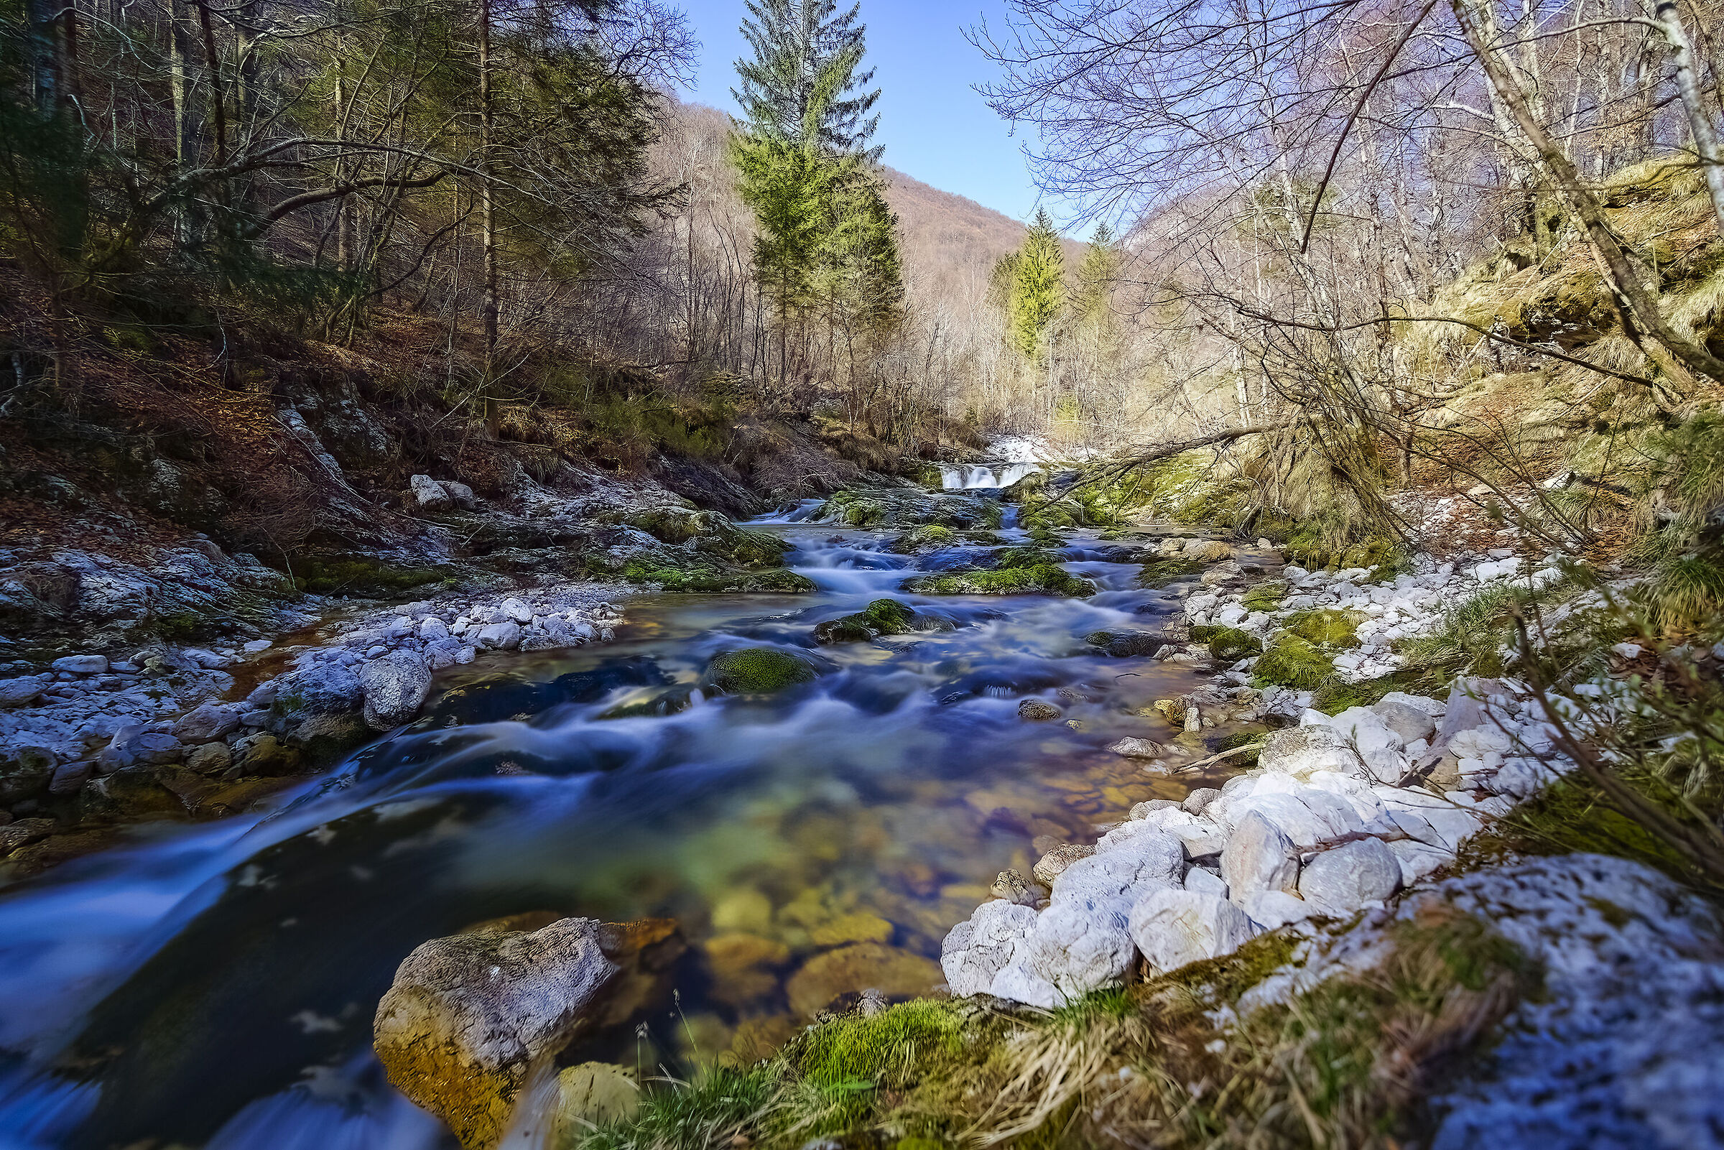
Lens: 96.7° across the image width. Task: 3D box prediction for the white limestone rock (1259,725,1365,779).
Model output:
[{"bbox_3d":[1.872,0.735,3.200,0.381,0.169,0.305,3,6,31],"label":"white limestone rock"}]

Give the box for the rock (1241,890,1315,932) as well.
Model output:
[{"bbox_3d":[1.029,0.855,1.902,0.158,0.103,0.134,3,6,29],"label":"rock"}]

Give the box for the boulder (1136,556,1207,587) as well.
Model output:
[{"bbox_3d":[3.470,-0.032,8.600,0.740,0.334,0.555,2,5,22],"label":"boulder"}]

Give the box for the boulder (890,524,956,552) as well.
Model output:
[{"bbox_3d":[0.878,-0.523,11.000,0.960,0.400,0.720,0,5,5],"label":"boulder"}]

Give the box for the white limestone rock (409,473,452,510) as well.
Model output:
[{"bbox_3d":[-5.629,-1.088,10.000,0.487,0.470,0.390,-3,6,-29],"label":"white limestone rock"}]

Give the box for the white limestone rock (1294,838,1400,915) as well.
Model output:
[{"bbox_3d":[1.279,0.790,2.020,0.232,0.156,0.186,3,6,33],"label":"white limestone rock"}]

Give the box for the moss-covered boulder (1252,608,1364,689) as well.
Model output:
[{"bbox_3d":[2.637,0.427,4.550,0.566,0.438,0.679,3,6,30],"label":"moss-covered boulder"}]

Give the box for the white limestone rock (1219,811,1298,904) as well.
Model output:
[{"bbox_3d":[1.063,0.756,2.050,0.184,0.230,0.147,3,6,28],"label":"white limestone rock"}]

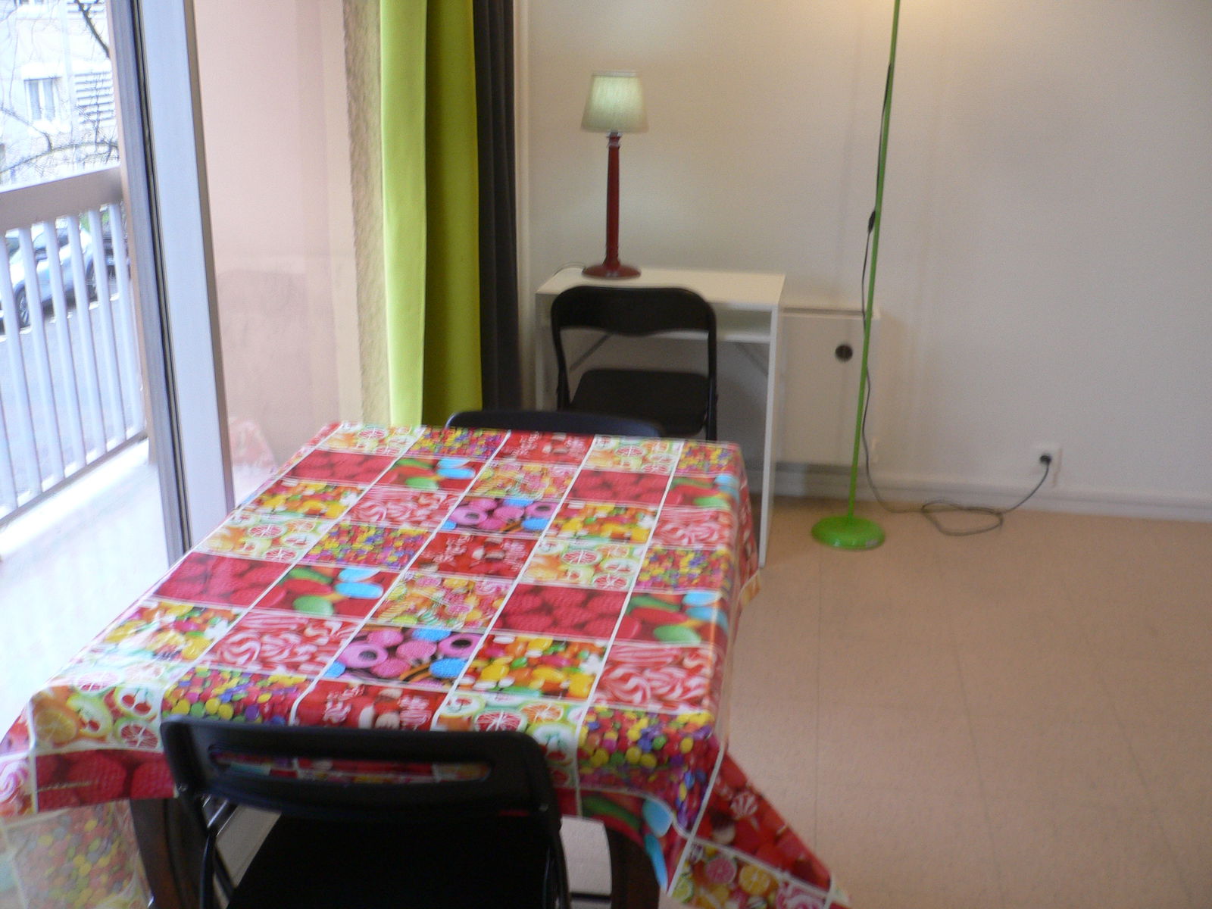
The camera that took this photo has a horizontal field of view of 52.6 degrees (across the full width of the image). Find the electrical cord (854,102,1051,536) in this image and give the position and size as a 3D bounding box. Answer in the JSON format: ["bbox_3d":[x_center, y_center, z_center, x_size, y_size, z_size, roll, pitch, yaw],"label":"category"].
[{"bbox_3d":[1.037,-0.377,3.542,0.638,1.258,0.340,4,19,9],"label":"electrical cord"}]

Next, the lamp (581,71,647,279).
[{"bbox_3d":[0.020,-0.799,3.513,0.193,0.563,0.193,0,19,0],"label":"lamp"}]

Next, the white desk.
[{"bbox_3d":[0.164,-0.122,3.568,0.650,0.750,0.400,4,19,9],"label":"white desk"}]

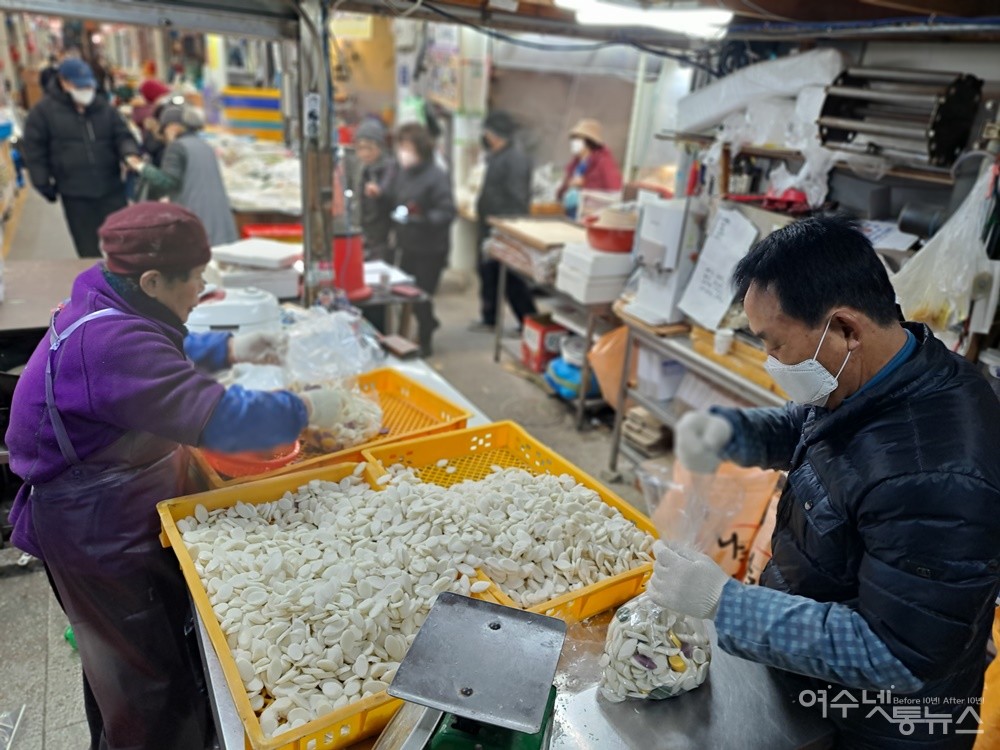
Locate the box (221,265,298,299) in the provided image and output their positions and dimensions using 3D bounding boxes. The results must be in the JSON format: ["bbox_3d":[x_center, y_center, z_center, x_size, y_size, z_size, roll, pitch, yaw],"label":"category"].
[{"bbox_3d":[-1.271,-0.516,3.623,0.385,0.150,0.330,-5,25,-18],"label":"box"}]

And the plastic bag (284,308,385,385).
[{"bbox_3d":[-0.539,-0.090,2.260,0.300,0.180,0.270,3,21,0],"label":"plastic bag"}]

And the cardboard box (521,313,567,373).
[{"bbox_3d":[0.290,-0.193,4.374,0.190,0.293,0.244,-7,24,-26],"label":"cardboard box"}]

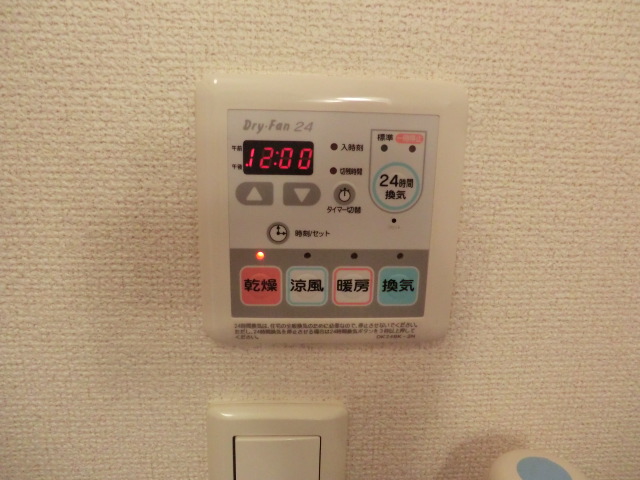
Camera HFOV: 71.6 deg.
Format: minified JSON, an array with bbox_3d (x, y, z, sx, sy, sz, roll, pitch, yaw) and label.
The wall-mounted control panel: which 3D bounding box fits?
[{"bbox_3d":[0.005,-0.010,0.197,0.118,0.120,0.014,0,13,-4],"label":"wall-mounted control panel"}]

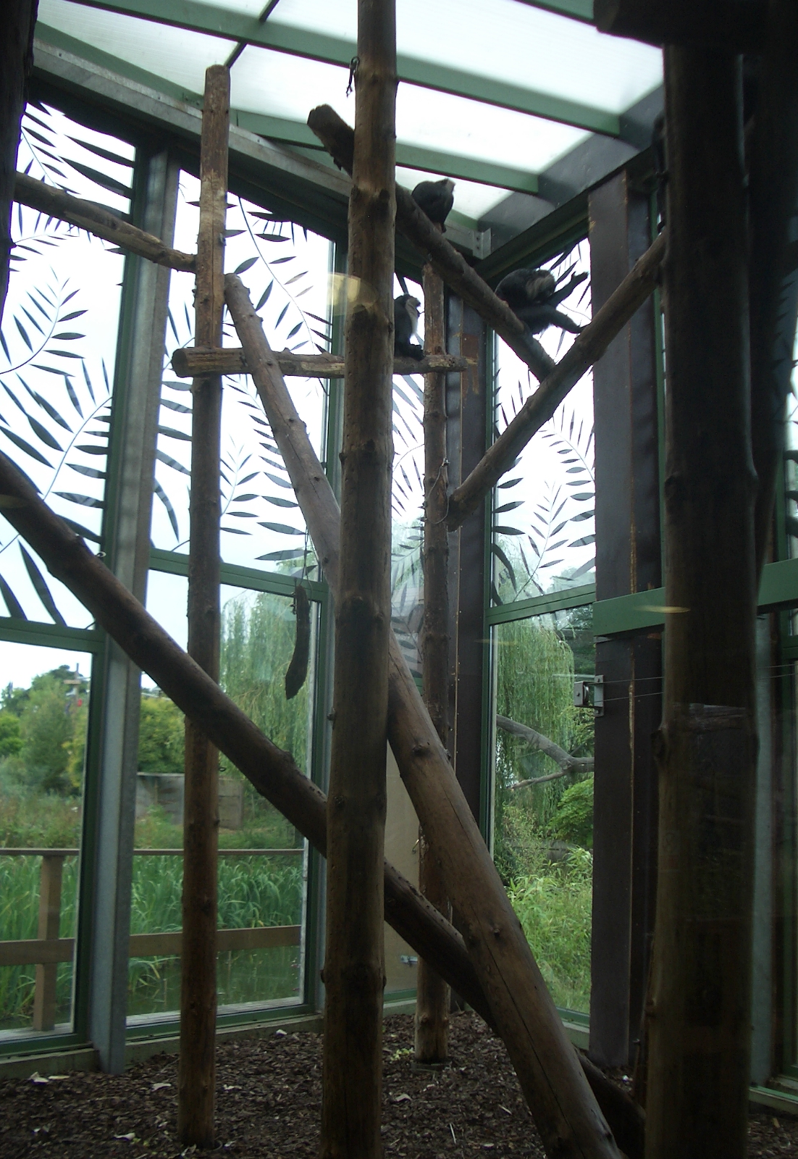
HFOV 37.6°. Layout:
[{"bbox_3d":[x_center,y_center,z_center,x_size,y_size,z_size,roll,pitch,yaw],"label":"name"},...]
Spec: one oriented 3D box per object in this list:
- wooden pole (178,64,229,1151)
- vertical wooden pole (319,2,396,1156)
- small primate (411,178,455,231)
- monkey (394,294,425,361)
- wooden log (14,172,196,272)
[{"bbox_3d":[-0.950,-0.068,5.833,0.155,5.403,0.155,0,-9,0],"label":"wooden pole"},{"bbox_3d":[-0.133,-0.252,4.723,0.210,5.440,0.210,1,-9,0],"label":"vertical wooden pole"},{"bbox_3d":[0.224,-2.472,7.738,0.310,0.360,0.250,4,-10,-17],"label":"small primate"},{"bbox_3d":[0.037,-1.584,7.362,0.290,0.420,0.250,4,-10,-14],"label":"monkey"},{"bbox_3d":[-1.423,-1.711,5.677,0.125,0.125,1.129,-7,-12,41],"label":"wooden log"}]

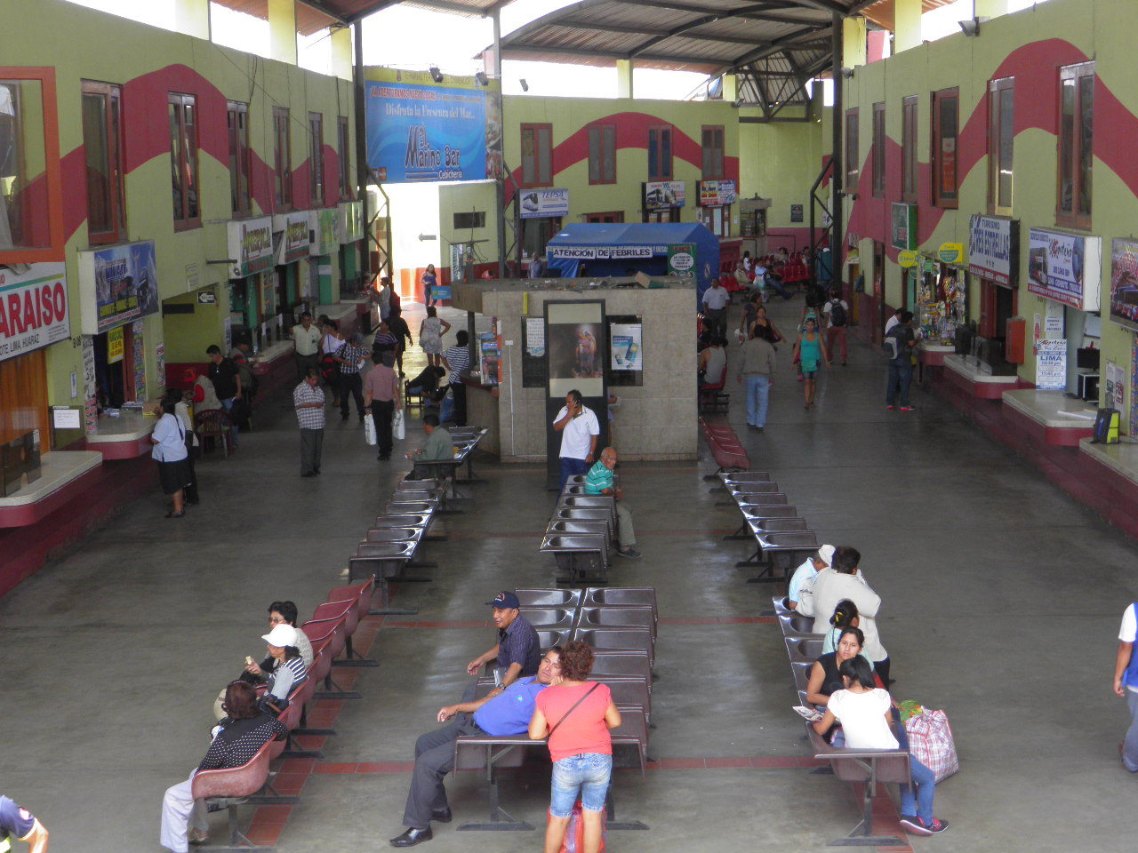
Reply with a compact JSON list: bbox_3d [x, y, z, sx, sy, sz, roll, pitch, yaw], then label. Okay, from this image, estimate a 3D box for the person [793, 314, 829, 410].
[{"bbox_3d":[4.209,-1.119,31.414,0.580,1.570,0.360,-1,9,-1],"label":"person"}]

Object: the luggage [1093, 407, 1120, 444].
[{"bbox_3d":[6.649,-0.004,22.394,0.310,0.420,0.260,-1,9,1],"label":"luggage"}]

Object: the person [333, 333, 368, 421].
[{"bbox_3d":[-3.883,-0.880,32.174,0.600,1.580,0.420,-1,9,1],"label":"person"}]

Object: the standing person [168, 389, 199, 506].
[{"bbox_3d":[-5.092,0.255,23.779,0.360,1.510,0.450,1,9,11],"label":"standing person"}]

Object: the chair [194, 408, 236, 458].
[{"bbox_3d":[-5.616,0.057,28.789,0.570,0.790,0.550,-2,9,-6],"label":"chair"}]

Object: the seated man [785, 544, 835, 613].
[{"bbox_3d":[2.278,1.663,15.687,0.800,1.240,0.520,-1,9,-1],"label":"seated man"}]

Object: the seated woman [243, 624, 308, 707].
[{"bbox_3d":[-2.178,2.005,12.999,0.620,1.200,0.480,-1,9,1],"label":"seated woman"}]

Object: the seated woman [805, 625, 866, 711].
[{"bbox_3d":[2.046,1.976,12.637,0.800,1.180,0.560,4,10,33],"label":"seated woman"}]

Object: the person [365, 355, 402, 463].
[{"bbox_3d":[-2.787,-0.316,26.923,0.560,1.610,0.350,-1,9,1],"label":"person"}]

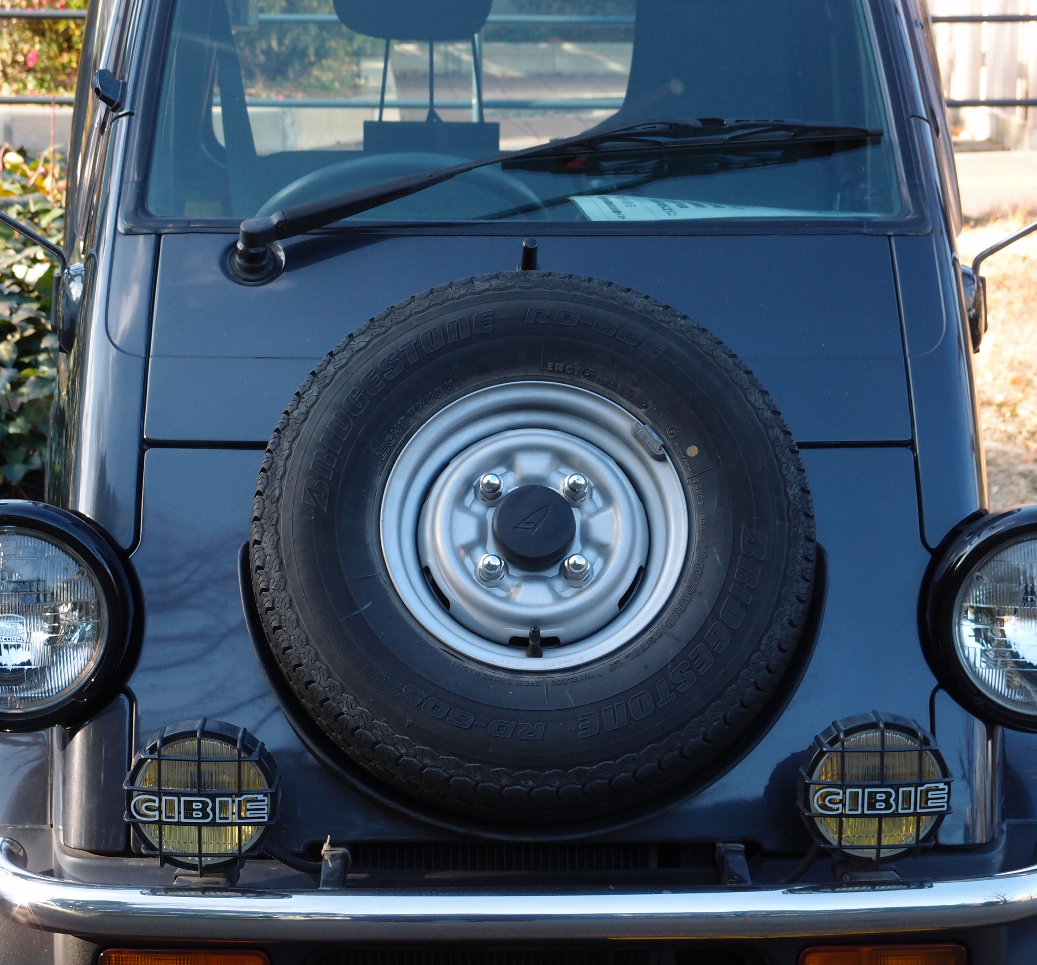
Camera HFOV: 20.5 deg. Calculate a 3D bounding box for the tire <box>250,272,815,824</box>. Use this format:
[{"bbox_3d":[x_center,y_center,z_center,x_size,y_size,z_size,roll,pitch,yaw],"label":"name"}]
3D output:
[{"bbox_3d":[0.013,0.057,2.673,0.530,0.530,0.148,0,-21,-1],"label":"tire"}]

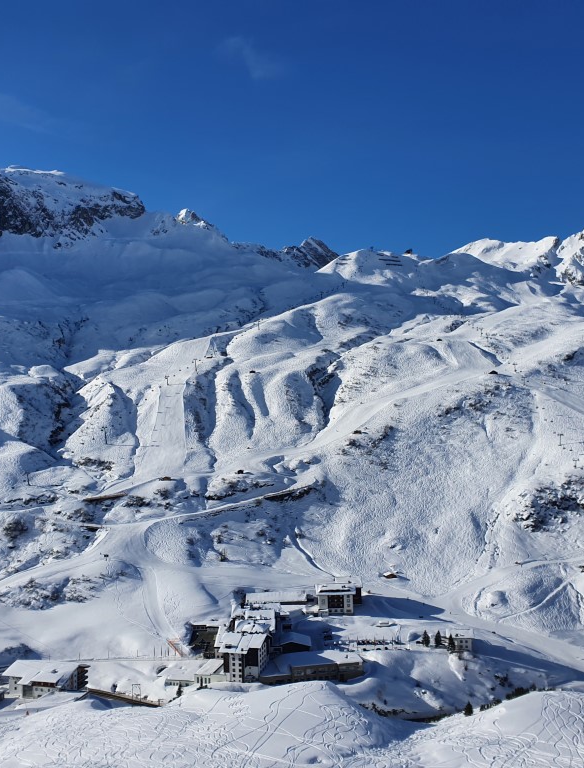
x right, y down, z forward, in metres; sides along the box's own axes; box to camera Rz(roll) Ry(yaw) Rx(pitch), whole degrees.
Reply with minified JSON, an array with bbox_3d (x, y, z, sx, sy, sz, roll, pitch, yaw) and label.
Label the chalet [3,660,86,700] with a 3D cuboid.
[{"bbox_3d":[-122.830,148.930,388.490,33.000,13.000,23.000,-1,0,12],"label":"chalet"}]

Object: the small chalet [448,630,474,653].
[{"bbox_3d":[96.260,146.880,441.690,15.500,9.500,14.000,-1,0,7],"label":"small chalet"}]

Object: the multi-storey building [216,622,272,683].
[{"bbox_3d":[-23.750,143.820,402.300,23.000,18.500,23.000,-1,0,13],"label":"multi-storey building"}]

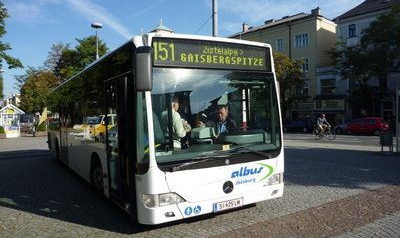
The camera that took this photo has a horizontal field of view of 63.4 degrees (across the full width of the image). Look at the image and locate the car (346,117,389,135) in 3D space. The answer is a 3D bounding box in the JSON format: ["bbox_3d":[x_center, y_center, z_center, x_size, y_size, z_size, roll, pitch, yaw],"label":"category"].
[{"bbox_3d":[15.600,0.660,30.500,1.700,1.550,3.900,-1,0,-42],"label":"car"}]

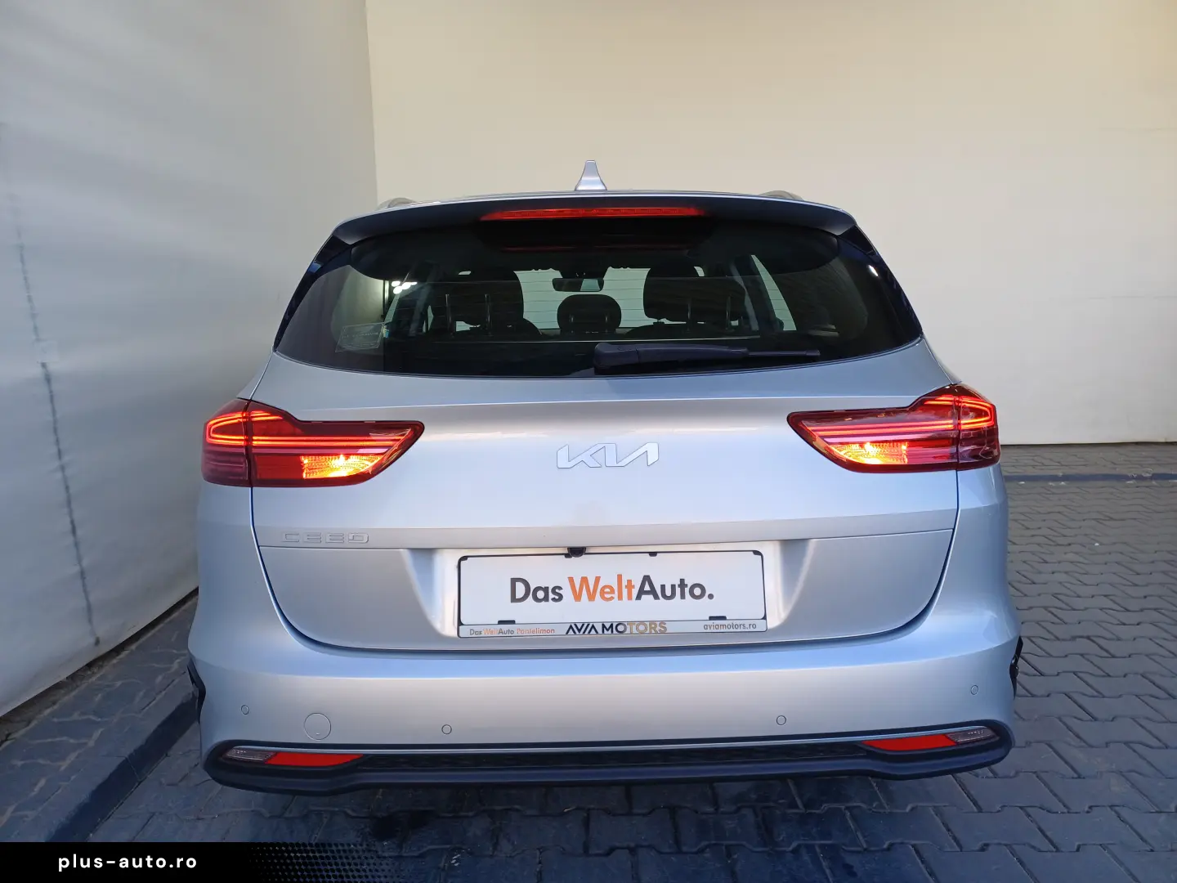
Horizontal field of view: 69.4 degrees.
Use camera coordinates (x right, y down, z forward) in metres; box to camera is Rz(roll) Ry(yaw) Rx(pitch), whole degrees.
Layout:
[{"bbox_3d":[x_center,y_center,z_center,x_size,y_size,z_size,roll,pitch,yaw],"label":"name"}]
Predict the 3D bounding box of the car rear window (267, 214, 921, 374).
[{"bbox_3d":[0.021,-0.298,1.690,1.290,0.420,0.170,-1,-27,-1],"label":"car rear window"}]

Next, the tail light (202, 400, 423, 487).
[{"bbox_3d":[-0.537,-0.010,1.579,0.539,0.153,0.203,1,9,11],"label":"tail light"}]

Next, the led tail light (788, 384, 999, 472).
[{"bbox_3d":[0.577,-0.030,1.575,0.470,0.163,0.240,-1,8,-1],"label":"led tail light"}]

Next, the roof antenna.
[{"bbox_3d":[0.006,-0.615,1.989,0.077,0.075,0.150,-1,9,-1],"label":"roof antenna"}]

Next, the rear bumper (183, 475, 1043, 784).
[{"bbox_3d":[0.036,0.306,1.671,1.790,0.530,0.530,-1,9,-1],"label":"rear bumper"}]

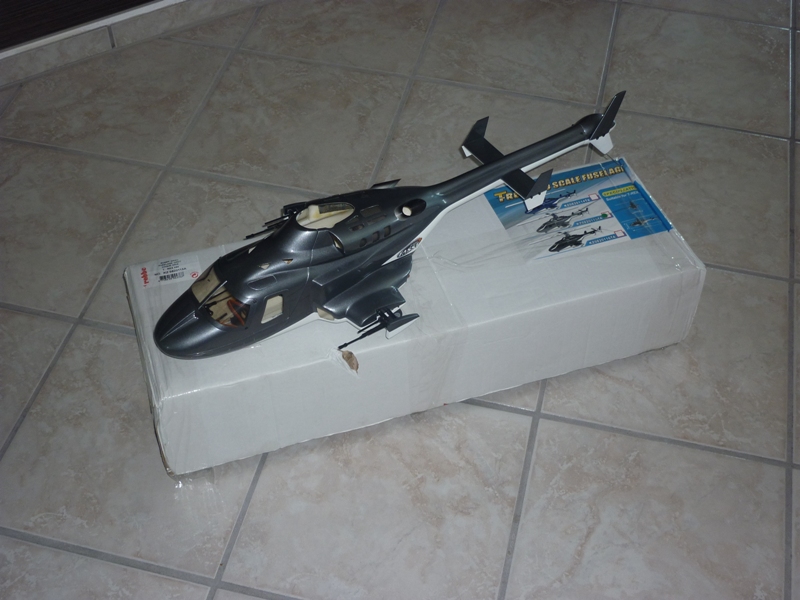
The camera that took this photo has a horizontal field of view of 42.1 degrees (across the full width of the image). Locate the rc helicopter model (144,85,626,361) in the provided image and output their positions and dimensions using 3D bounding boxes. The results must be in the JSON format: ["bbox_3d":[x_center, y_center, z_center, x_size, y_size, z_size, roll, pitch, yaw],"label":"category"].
[{"bbox_3d":[0.009,-0.105,1.327,0.704,0.144,0.238,-26,55,-21],"label":"rc helicopter model"}]

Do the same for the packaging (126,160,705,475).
[{"bbox_3d":[0.022,0.007,1.429,0.730,0.156,0.234,-13,51,-12],"label":"packaging"}]

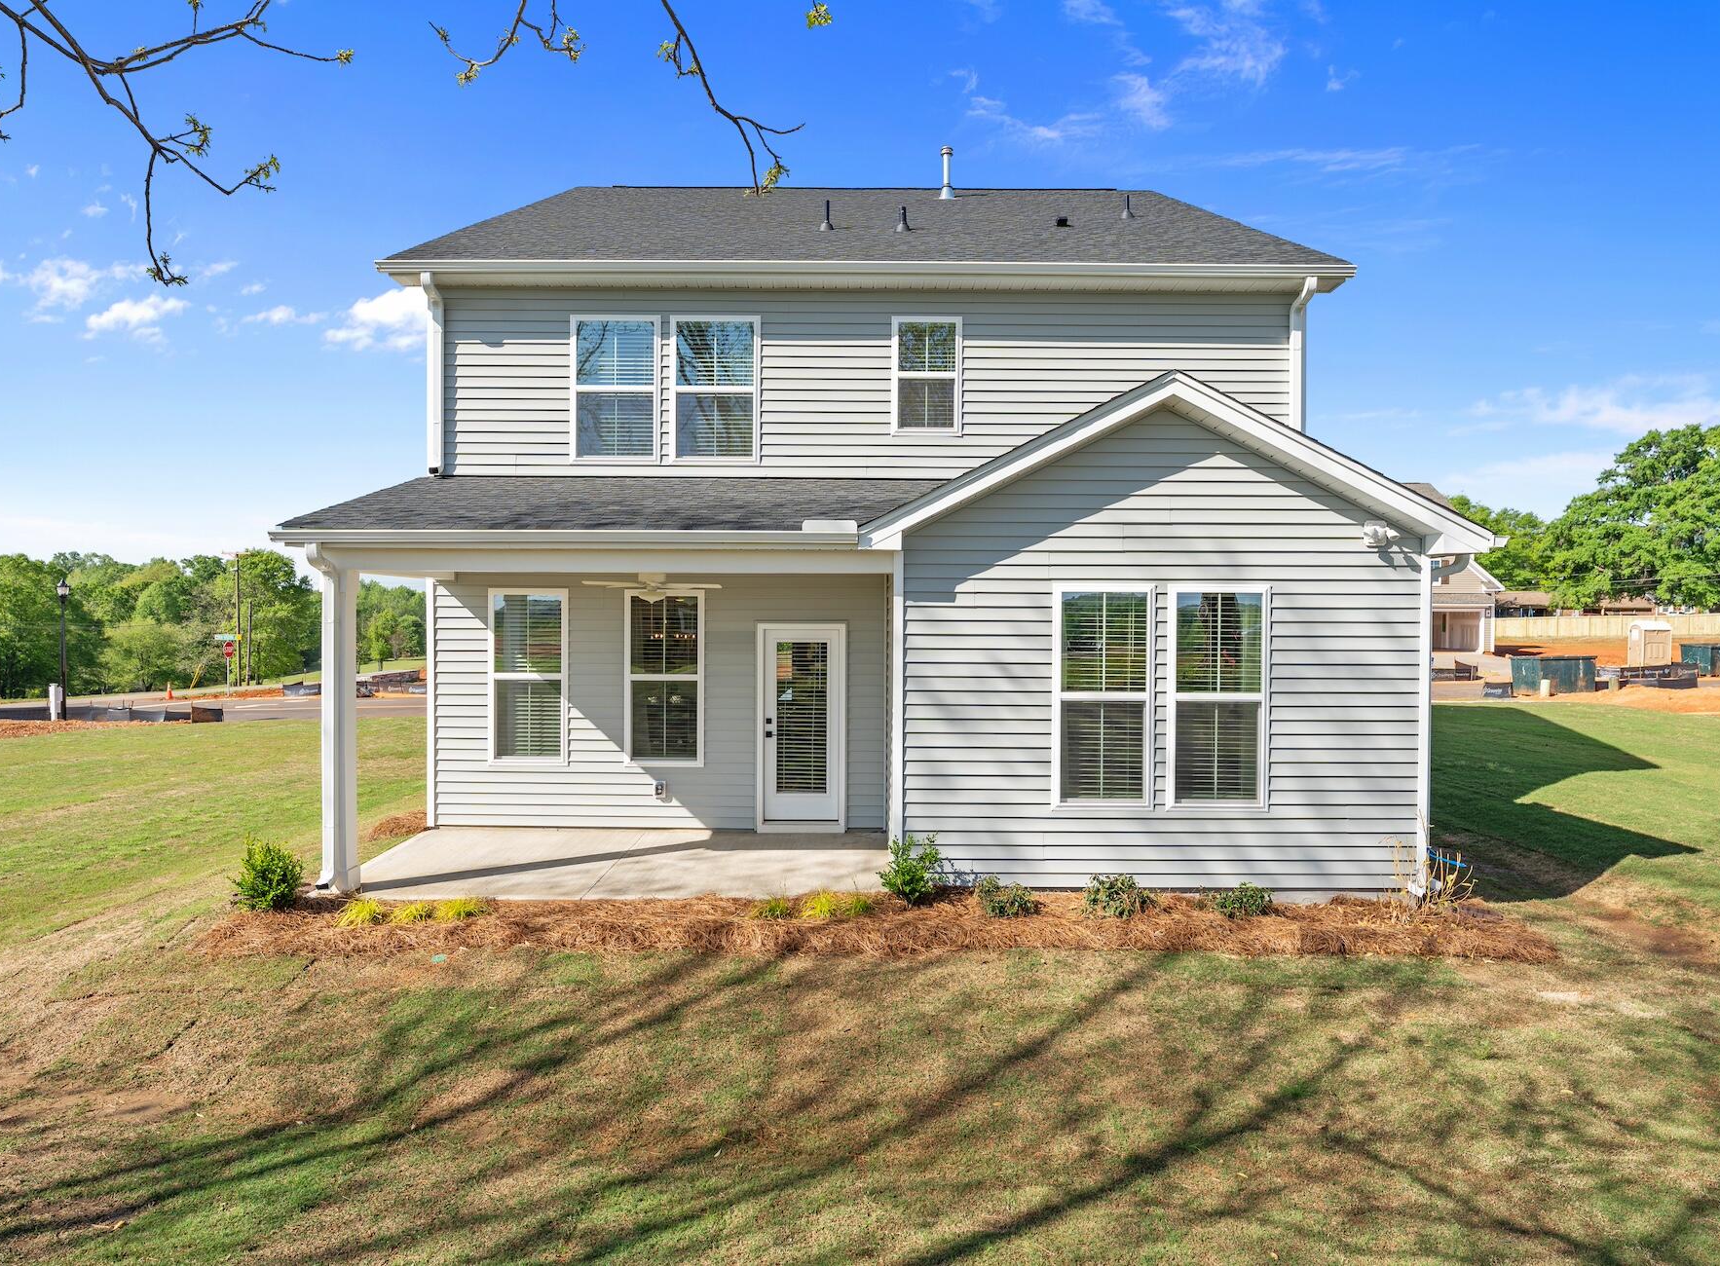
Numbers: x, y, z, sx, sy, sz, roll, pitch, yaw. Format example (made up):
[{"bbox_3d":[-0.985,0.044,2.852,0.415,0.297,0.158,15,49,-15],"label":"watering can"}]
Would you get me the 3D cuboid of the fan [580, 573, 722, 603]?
[{"bbox_3d":[-1.917,-0.452,9.250,1.300,0.350,1.300,0,1,0],"label":"fan"}]

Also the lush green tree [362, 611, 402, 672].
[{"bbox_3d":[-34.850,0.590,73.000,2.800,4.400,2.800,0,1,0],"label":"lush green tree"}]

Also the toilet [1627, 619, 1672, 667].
[{"bbox_3d":[39.060,0.540,49.500,1.200,2.280,1.150,0,1,6],"label":"toilet"}]

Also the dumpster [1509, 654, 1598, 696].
[{"bbox_3d":[23.140,1.400,33.500,1.860,1.270,1.500,0,1,0],"label":"dumpster"}]

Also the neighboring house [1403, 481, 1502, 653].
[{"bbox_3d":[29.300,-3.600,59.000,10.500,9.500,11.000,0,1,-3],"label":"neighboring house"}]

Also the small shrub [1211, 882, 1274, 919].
[{"bbox_3d":[2.973,2.085,7.800,0.490,0.300,0.450,0,1,0],"label":"small shrub"}]

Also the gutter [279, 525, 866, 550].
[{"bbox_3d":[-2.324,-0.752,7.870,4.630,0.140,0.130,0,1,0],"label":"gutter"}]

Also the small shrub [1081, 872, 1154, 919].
[{"bbox_3d":[2.015,2.055,7.850,0.530,0.330,0.460,0,1,0],"label":"small shrub"}]

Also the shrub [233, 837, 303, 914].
[{"bbox_3d":[-4.690,1.909,7.930,0.580,0.590,0.560,0,1,0],"label":"shrub"}]

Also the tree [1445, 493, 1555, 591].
[{"bbox_3d":[71.212,-7.962,112.000,13.000,15.000,12.500,0,1,0],"label":"tree"}]

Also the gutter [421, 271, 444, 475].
[{"bbox_3d":[-4.360,-2.610,10.250,0.160,2.000,0.420,0,1,0],"label":"gutter"}]

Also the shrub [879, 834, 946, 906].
[{"bbox_3d":[0.416,1.871,7.920,0.520,0.580,0.500,0,1,0],"label":"shrub"}]

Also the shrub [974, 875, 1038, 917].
[{"bbox_3d":[1.150,2.055,7.850,0.480,0.300,0.430,0,1,0],"label":"shrub"}]

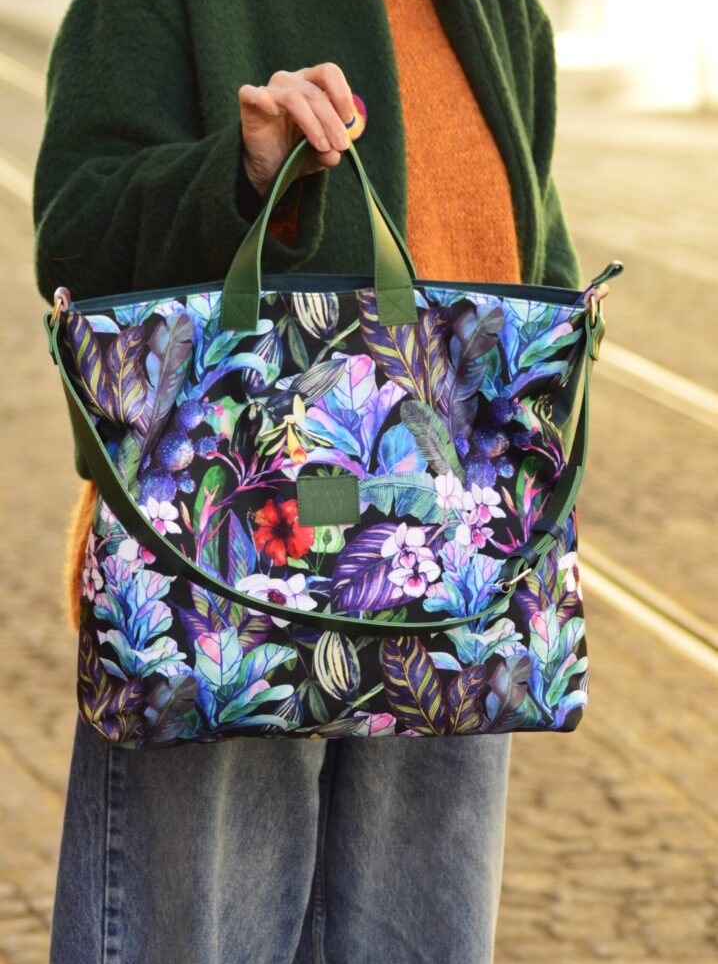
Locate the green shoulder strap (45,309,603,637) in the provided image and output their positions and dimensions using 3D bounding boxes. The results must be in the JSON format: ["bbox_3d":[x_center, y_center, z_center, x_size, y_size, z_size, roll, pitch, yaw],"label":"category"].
[{"bbox_3d":[-0.030,-0.008,4.120,0.468,0.262,0.110,0,8,0],"label":"green shoulder strap"}]

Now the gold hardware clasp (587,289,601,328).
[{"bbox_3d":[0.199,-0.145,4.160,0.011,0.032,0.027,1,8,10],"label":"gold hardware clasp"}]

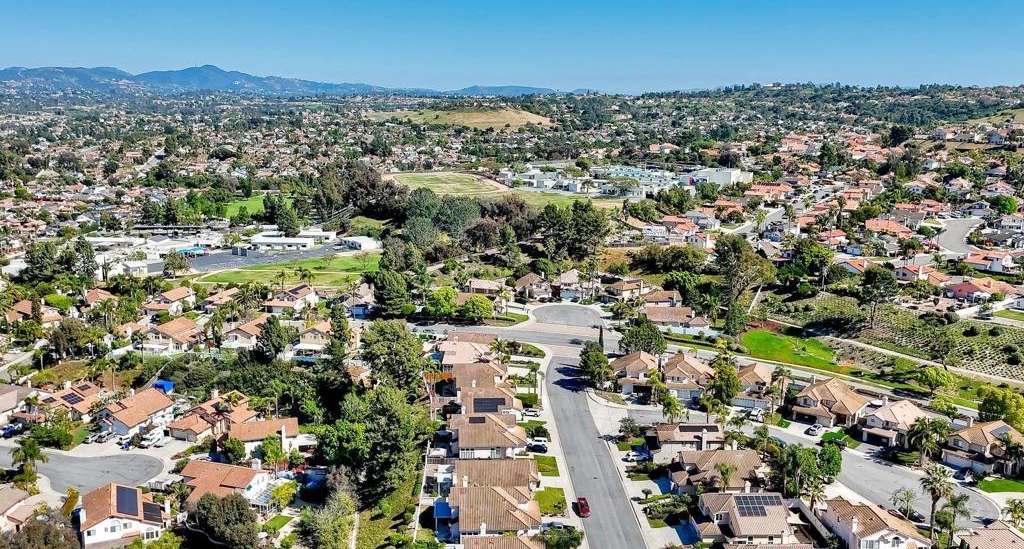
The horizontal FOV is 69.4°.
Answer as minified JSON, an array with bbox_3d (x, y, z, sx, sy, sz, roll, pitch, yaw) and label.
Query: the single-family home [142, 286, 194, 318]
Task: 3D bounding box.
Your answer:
[{"bbox_3d":[-135.660,10.280,292.940,12.800,7.400,16.600,3,14,14],"label":"single-family home"}]

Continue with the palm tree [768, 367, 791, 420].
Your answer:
[{"bbox_3d":[62.030,26.840,170.870,5.100,11.400,5.100,0,14,0],"label":"palm tree"}]

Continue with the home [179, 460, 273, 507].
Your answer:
[{"bbox_3d":[-59.000,42.150,147.460,17.200,7.000,13.200,3,14,14],"label":"home"}]

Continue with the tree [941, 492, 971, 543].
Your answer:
[{"bbox_3d":[72.410,39.980,121.360,4.600,9.800,4.600,0,14,0],"label":"tree"}]

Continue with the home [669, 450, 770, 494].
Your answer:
[{"bbox_3d":[38.000,36.730,135.680,15.700,8.200,12.400,-1,14,-2],"label":"home"}]

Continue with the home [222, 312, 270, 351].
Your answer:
[{"bbox_3d":[-78.200,17.530,224.060,11.500,7.800,15.500,2,14,10],"label":"home"}]

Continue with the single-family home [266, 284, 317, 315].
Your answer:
[{"bbox_3d":[-88.670,9.590,295.730,12.800,7.400,16.600,4,15,16],"label":"single-family home"}]

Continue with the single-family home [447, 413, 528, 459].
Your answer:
[{"bbox_3d":[-4.800,33.160,150.040,16.000,8.200,12.700,-1,14,-2],"label":"single-family home"}]

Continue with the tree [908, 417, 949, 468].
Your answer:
[{"bbox_3d":[92.270,36.970,163.290,7.600,11.200,7.000,0,14,0],"label":"tree"}]

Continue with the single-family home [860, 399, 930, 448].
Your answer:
[{"bbox_3d":[93.900,35.900,179.820,12.600,7.500,16.500,10,17,34],"label":"single-family home"}]

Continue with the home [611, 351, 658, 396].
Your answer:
[{"bbox_3d":[36.350,28.670,219.040,13.400,7.600,16.400,3,14,12],"label":"home"}]

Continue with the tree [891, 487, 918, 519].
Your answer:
[{"bbox_3d":[68.330,40.030,128.640,4.700,6.200,4.700,0,14,0],"label":"tree"}]

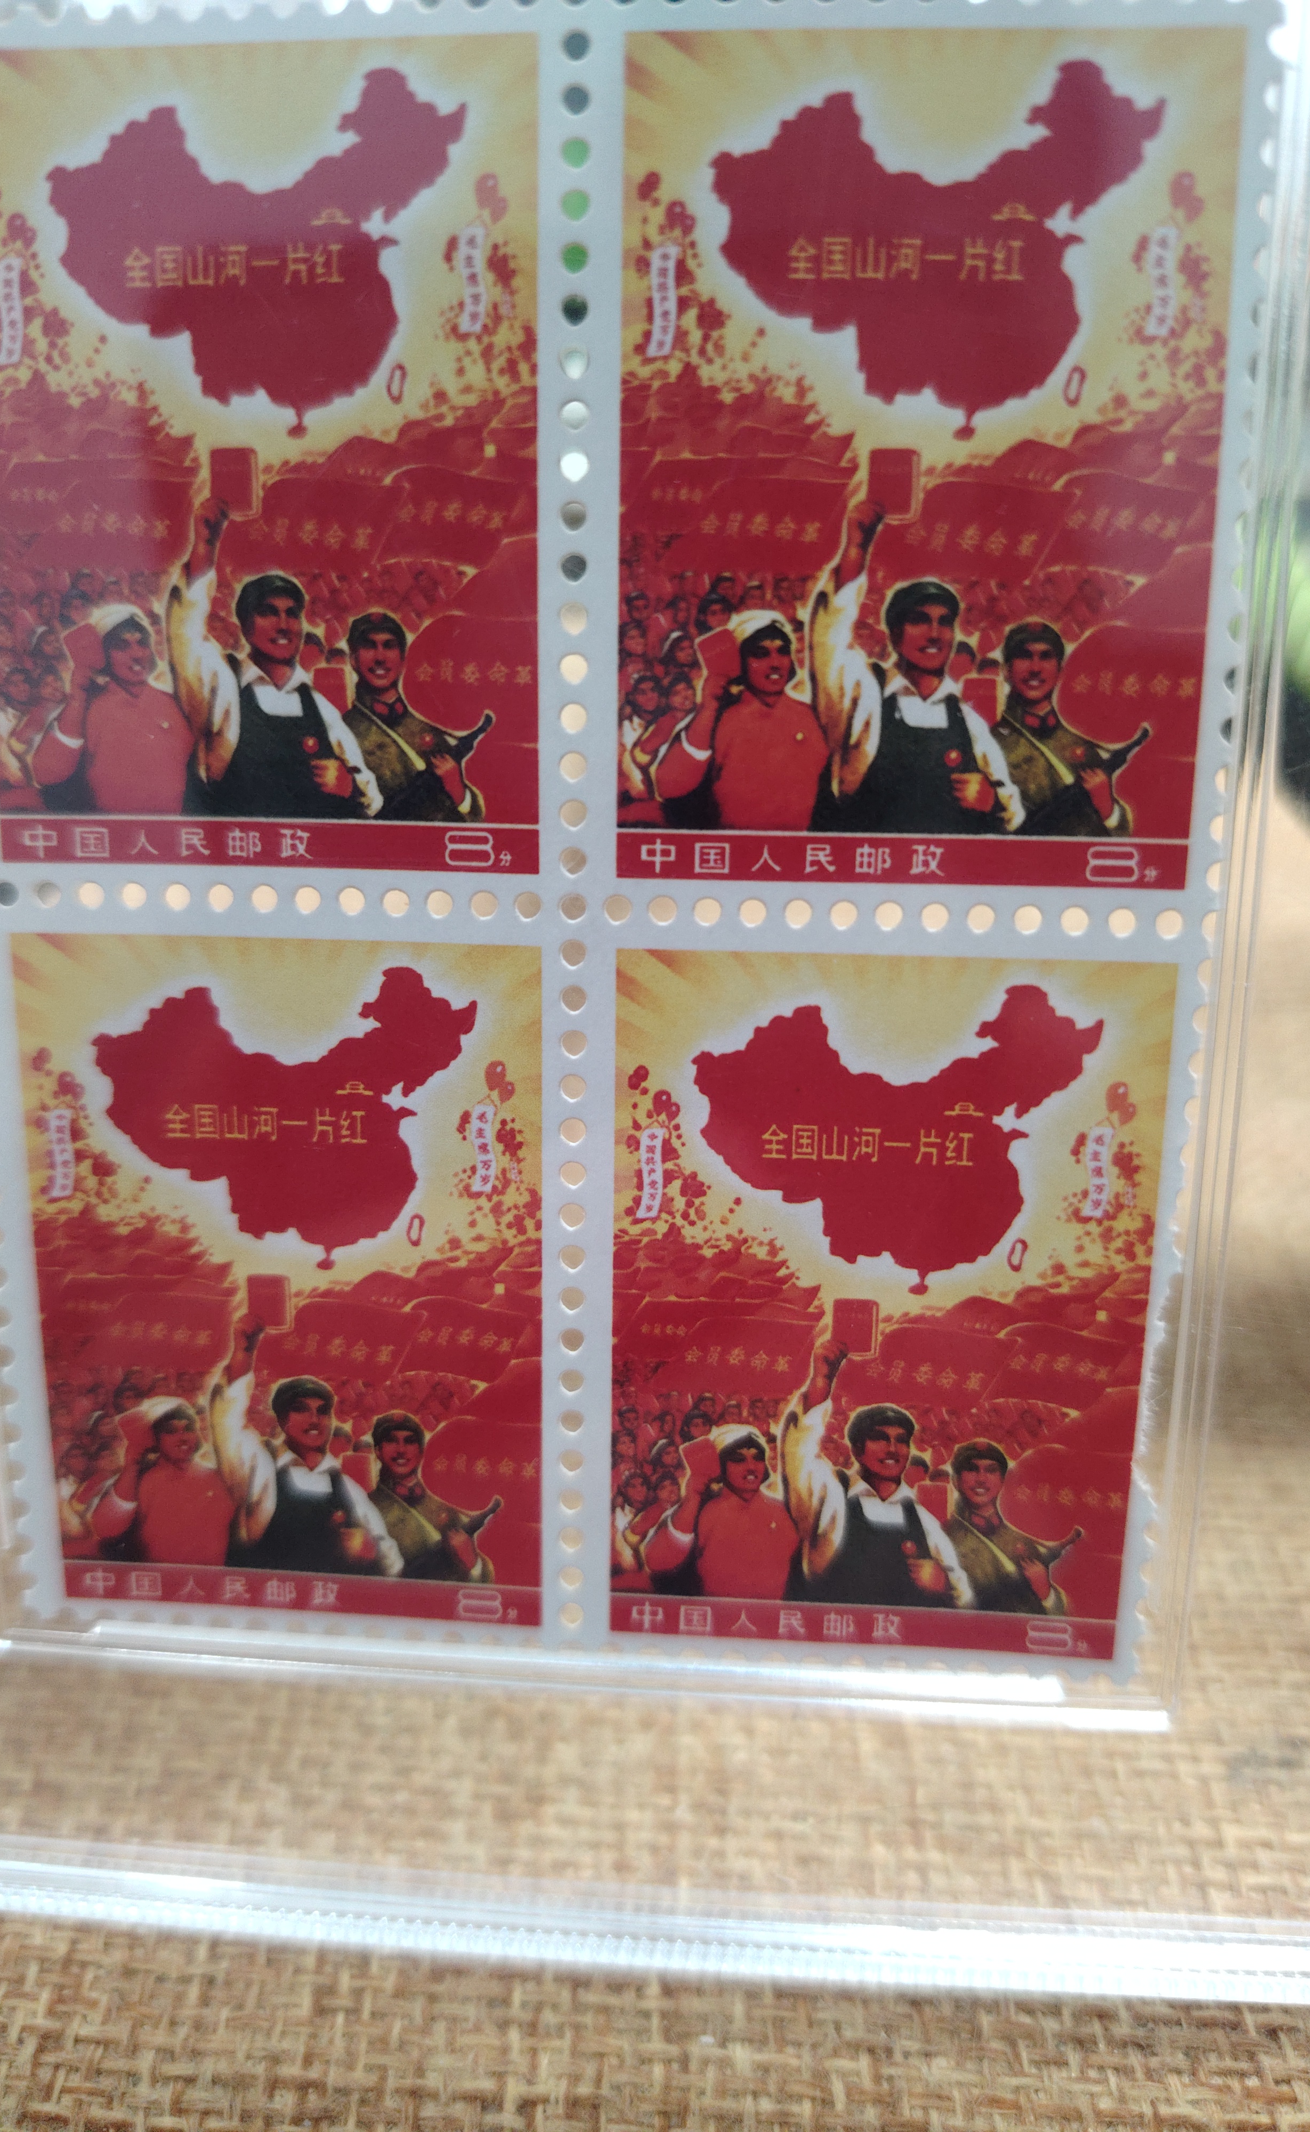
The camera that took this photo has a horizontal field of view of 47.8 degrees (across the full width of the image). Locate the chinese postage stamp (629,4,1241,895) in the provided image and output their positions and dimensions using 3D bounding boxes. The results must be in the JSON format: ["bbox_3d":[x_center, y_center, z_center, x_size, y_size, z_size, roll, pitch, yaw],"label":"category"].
[{"bbox_3d":[0.012,-0.027,0.067,0.027,0.037,0.001,2,9,3],"label":"chinese postage stamp"}]

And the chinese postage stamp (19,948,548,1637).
[{"bbox_3d":[-0.019,0.012,0.077,0.027,0.037,0.001,2,13,5],"label":"chinese postage stamp"}]

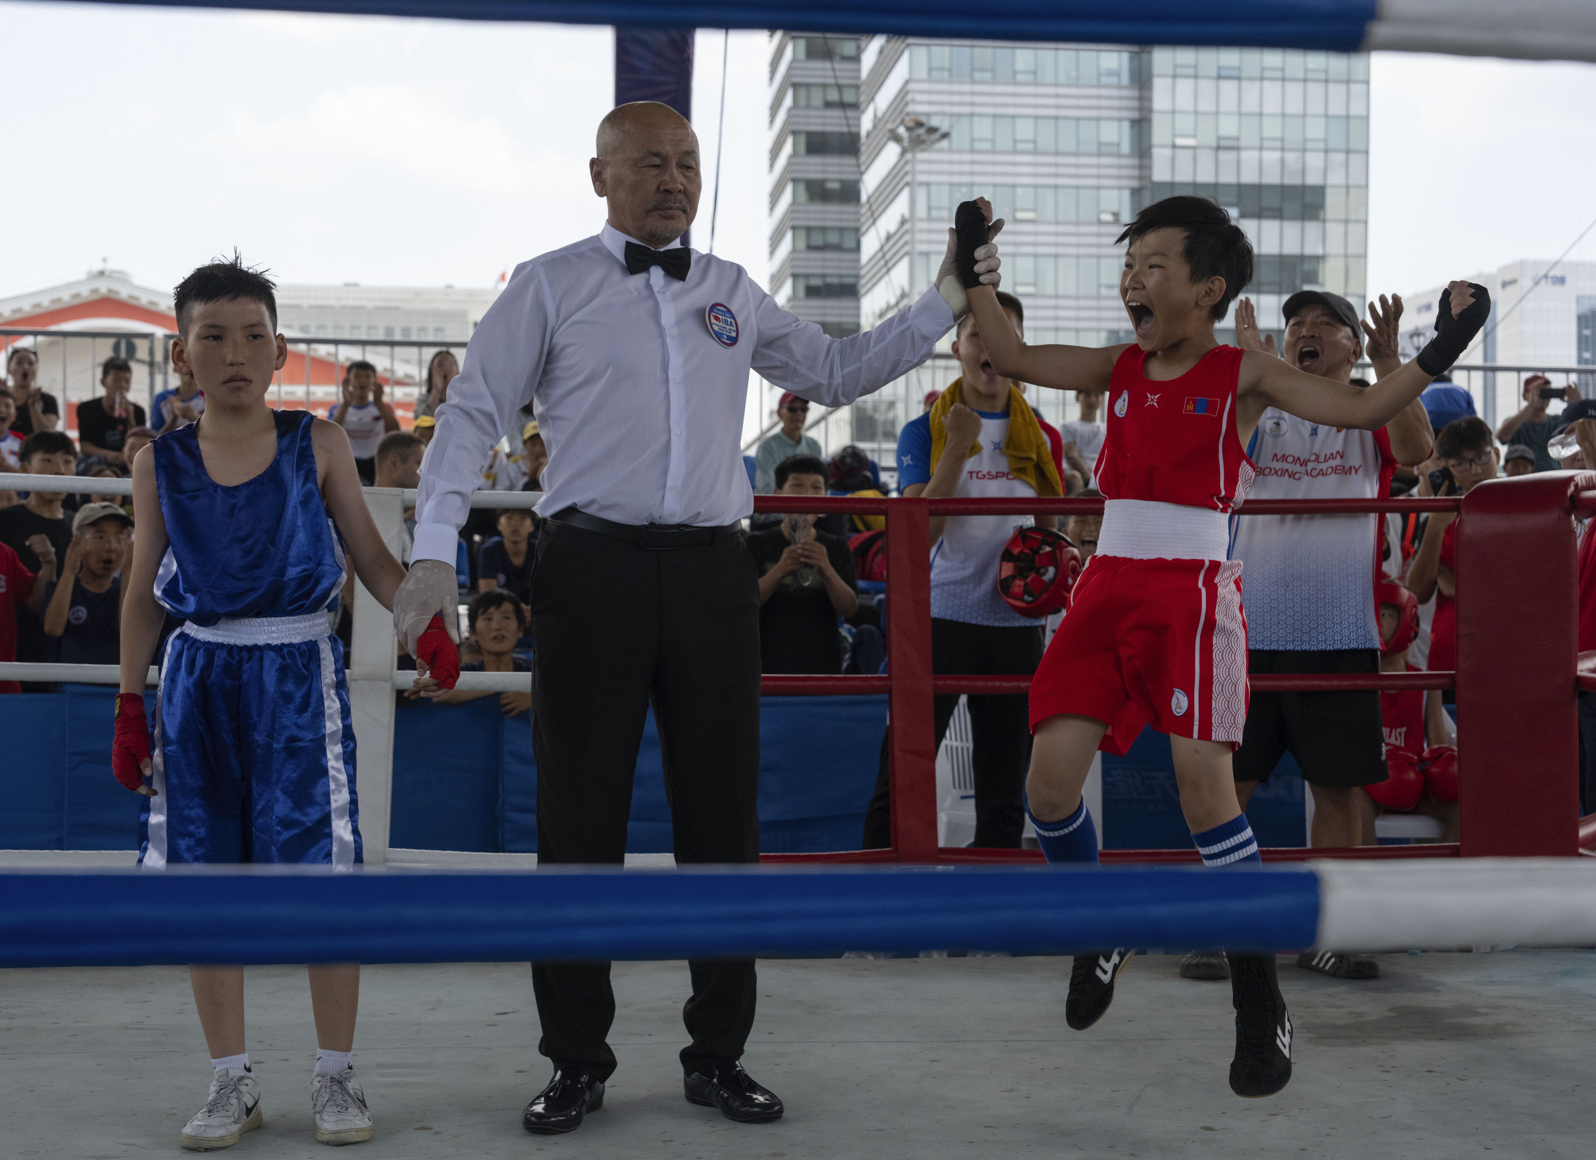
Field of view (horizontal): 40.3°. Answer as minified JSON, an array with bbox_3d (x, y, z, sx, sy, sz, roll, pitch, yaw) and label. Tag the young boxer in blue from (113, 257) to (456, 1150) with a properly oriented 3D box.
[{"bbox_3d":[-0.826,0.187,3.500,0.550,1.400,0.310,0,0,-7],"label":"young boxer in blue"}]

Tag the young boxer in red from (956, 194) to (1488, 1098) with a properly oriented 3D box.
[{"bbox_3d":[0.695,0.108,3.570,0.920,1.480,0.520,0,0,33],"label":"young boxer in red"}]

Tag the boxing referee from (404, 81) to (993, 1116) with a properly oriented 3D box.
[{"bbox_3d":[-0.180,0.045,3.610,0.950,1.690,0.460,0,0,-22],"label":"boxing referee"}]

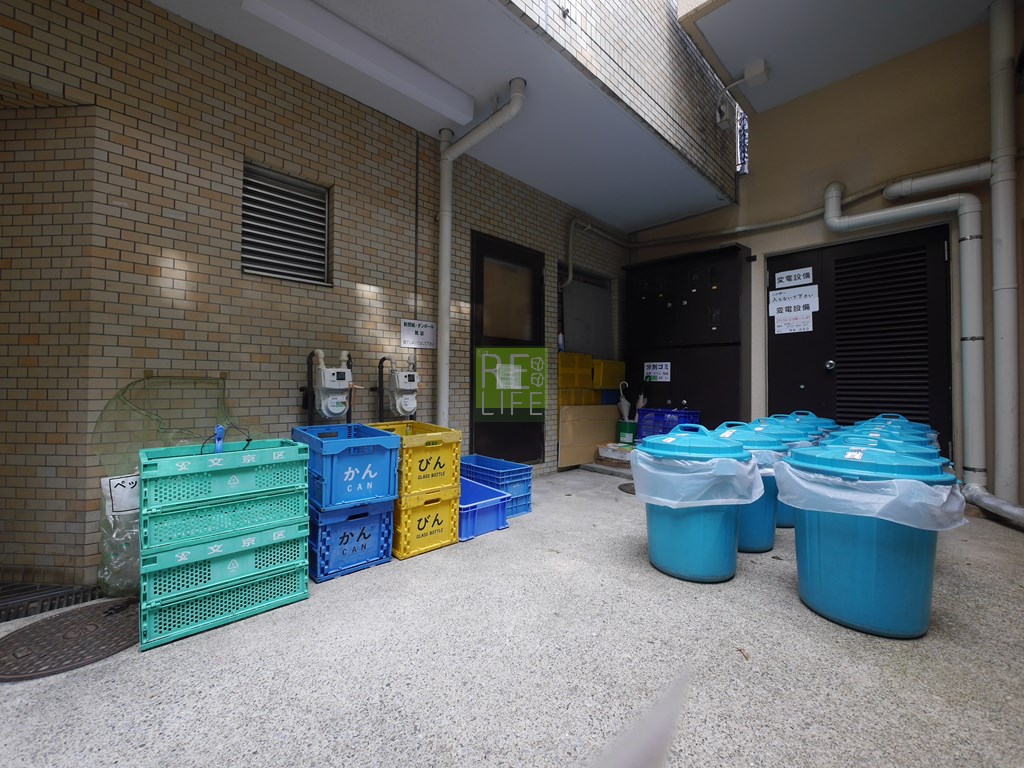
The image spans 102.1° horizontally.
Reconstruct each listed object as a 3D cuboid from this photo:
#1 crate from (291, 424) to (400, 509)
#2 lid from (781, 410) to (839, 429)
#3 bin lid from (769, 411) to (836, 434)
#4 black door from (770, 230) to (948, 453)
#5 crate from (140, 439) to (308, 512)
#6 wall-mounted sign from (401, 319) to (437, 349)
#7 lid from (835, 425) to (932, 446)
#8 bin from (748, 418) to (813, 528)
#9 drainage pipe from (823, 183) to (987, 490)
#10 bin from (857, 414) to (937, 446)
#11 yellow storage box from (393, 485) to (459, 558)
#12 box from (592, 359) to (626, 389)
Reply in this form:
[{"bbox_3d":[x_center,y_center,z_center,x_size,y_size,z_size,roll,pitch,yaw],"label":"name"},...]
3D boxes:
[{"bbox_3d":[-0.888,0.416,2.190,0.368,0.325,0.545,0,0,-40],"label":"crate"},{"bbox_3d":[2.559,0.304,3.641,0.570,0.130,0.570,1,-1,-44],"label":"lid"},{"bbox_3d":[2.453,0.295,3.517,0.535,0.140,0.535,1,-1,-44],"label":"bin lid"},{"bbox_3d":[3.000,-0.245,3.695,0.080,2.040,1.259,1,-1,-44],"label":"black door"},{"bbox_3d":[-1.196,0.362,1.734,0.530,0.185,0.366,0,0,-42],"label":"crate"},{"bbox_3d":[-0.692,-0.366,3.075,0.300,0.200,0.010,1,-1,-44],"label":"wall-mounted sign"},{"bbox_3d":[2.242,0.293,2.516,0.570,0.130,0.570,1,-1,-44],"label":"lid"},{"bbox_3d":[1.740,0.567,2.829,0.535,0.700,0.535,1,-1,-44],"label":"bin"},{"bbox_3d":[3.065,-0.465,3.293,0.915,2.550,0.200,-1,-1,45],"label":"drainage pipe"},{"bbox_3d":[2.915,0.570,3.168,0.530,0.670,0.530,1,-1,-44],"label":"bin"},{"bbox_3d":[-0.617,0.747,2.455,0.367,0.322,0.530,1,-1,-43],"label":"yellow storage box"},{"bbox_3d":[1.085,-0.097,4.820,0.500,0.325,0.370,1,-1,-44],"label":"box"}]

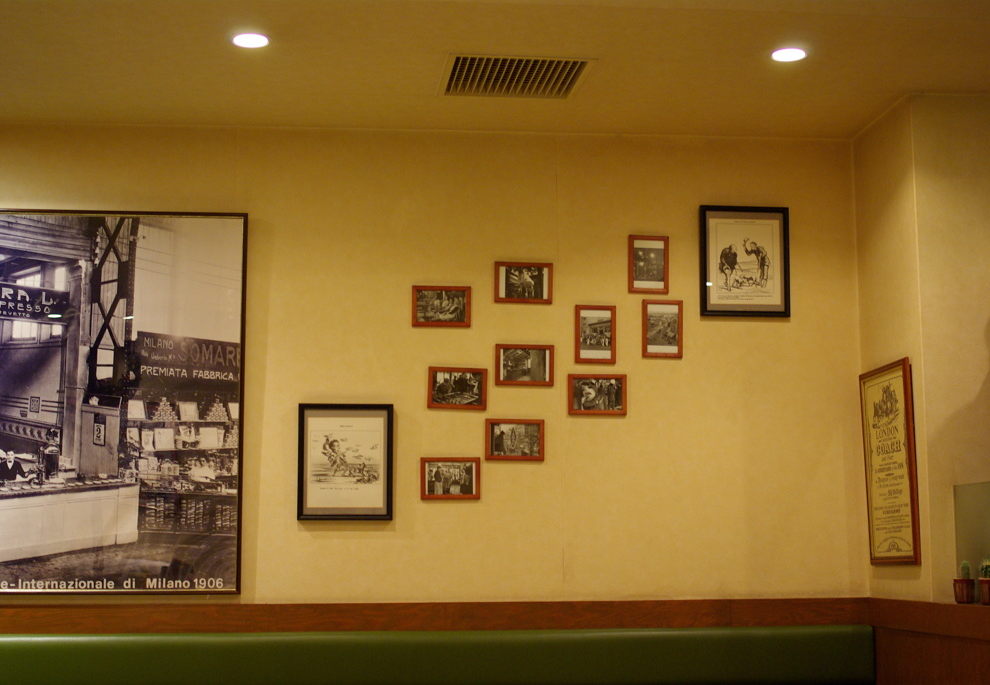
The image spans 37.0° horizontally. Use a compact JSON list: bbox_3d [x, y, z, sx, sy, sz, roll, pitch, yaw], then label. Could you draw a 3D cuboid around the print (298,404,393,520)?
[{"bbox_3d":[-0.433,0.348,4.291,0.274,0.337,0.022,1,-8,-6],"label":"print"}]

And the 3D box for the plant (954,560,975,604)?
[{"bbox_3d":[1.243,0.635,3.917,0.057,0.111,0.057,1,-8,-6],"label":"plant"}]

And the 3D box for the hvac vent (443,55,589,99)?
[{"bbox_3d":[0.052,-0.711,3.994,0.367,0.025,0.344,1,-8,-6],"label":"hvac vent"}]

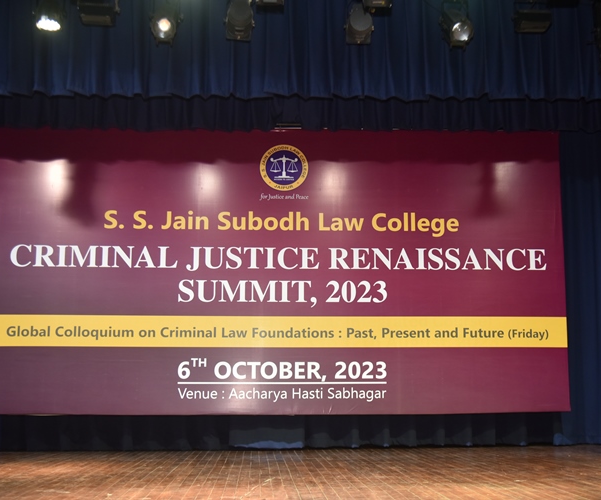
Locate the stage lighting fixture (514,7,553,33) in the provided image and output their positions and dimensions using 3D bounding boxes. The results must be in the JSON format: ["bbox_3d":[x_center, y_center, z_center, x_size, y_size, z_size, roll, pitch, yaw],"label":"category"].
[{"bbox_3d":[2.041,-2.020,7.332,0.295,0.140,0.165,1,-18,-3],"label":"stage lighting fixture"}]

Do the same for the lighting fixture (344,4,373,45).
[{"bbox_3d":[0.502,-1.968,7.241,0.235,0.275,0.250,0,-14,-1],"label":"lighting fixture"}]

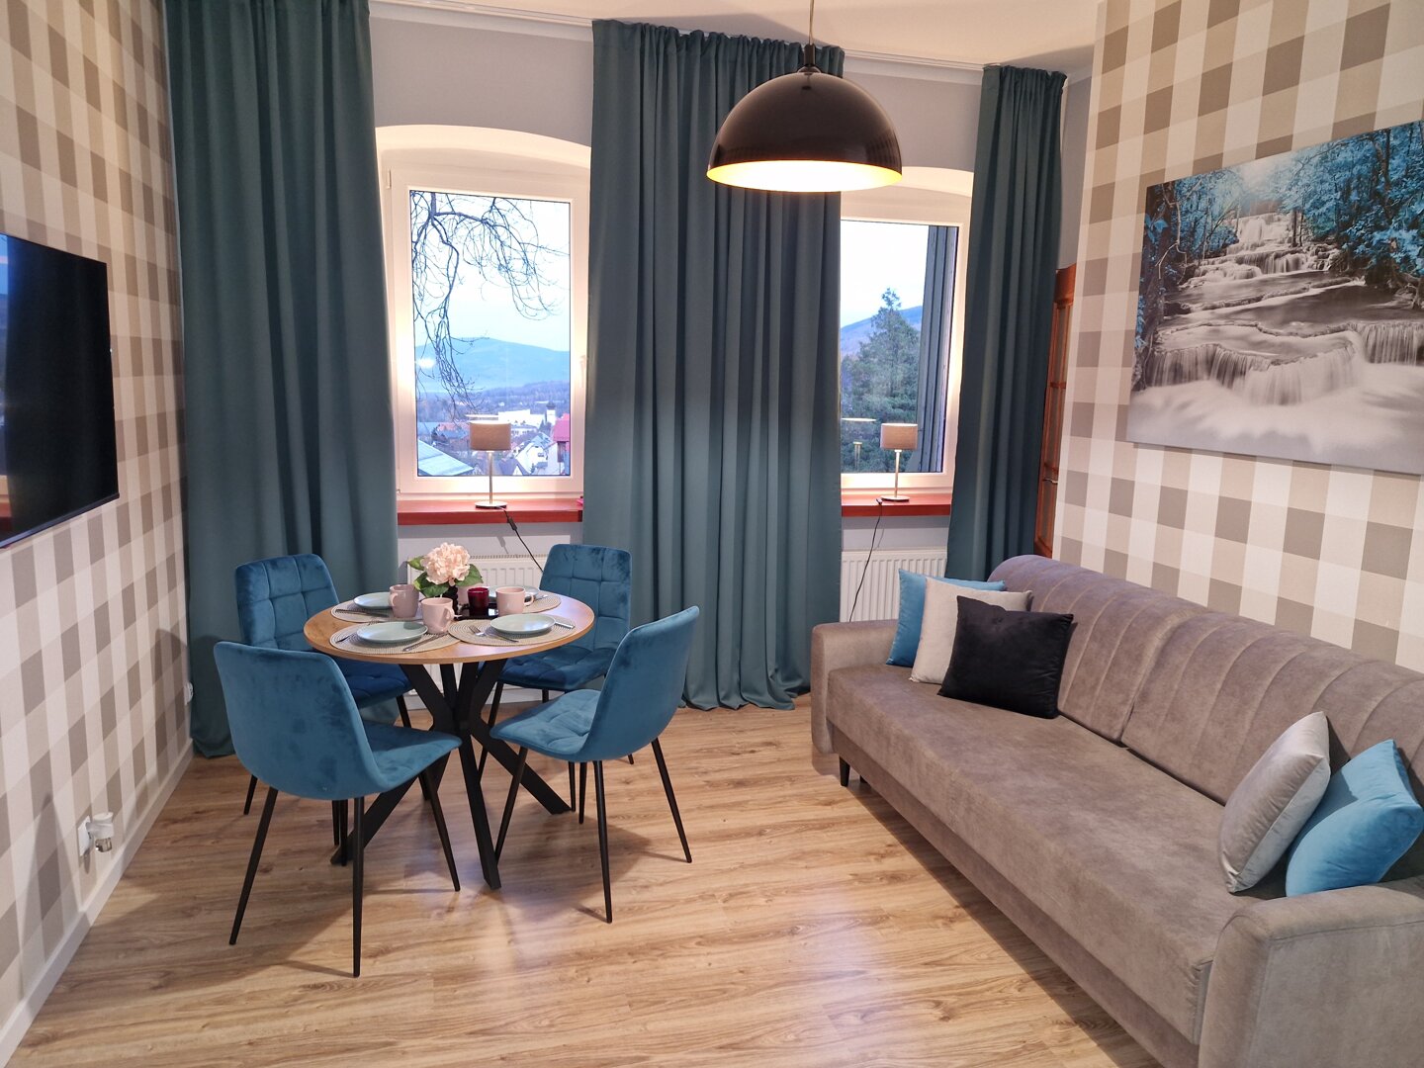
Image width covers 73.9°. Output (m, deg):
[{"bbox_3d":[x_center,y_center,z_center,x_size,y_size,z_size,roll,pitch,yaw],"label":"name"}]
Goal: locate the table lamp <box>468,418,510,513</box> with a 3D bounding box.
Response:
[{"bbox_3d":[-1.013,-0.316,4.325,0.185,0.388,0.185,-1,10,-16],"label":"table lamp"}]

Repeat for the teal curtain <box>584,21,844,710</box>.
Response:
[{"bbox_3d":[0.042,-0.633,4.218,1.210,2.950,0.170,-1,10,-16],"label":"teal curtain"}]

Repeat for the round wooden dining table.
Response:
[{"bbox_3d":[-0.853,0.646,3.133,0.905,0.757,0.905,-1,10,-16],"label":"round wooden dining table"}]

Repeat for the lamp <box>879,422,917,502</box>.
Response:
[{"bbox_3d":[0.978,-0.375,4.951,0.185,0.394,0.185,-1,10,-16],"label":"lamp"}]

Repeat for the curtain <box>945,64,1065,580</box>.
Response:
[{"bbox_3d":[1.418,-0.669,4.607,0.500,2.950,0.170,-1,10,-16],"label":"curtain"}]

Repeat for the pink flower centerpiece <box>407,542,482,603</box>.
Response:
[{"bbox_3d":[-0.866,0.147,3.063,0.235,0.233,0.210,-1,10,-16],"label":"pink flower centerpiece"}]

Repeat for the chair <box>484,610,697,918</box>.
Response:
[{"bbox_3d":[-0.359,0.636,2.938,0.530,0.870,0.445,7,12,31],"label":"chair"}]

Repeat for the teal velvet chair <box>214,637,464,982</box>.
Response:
[{"bbox_3d":[-1.022,0.668,2.649,0.445,0.870,0.530,5,10,17],"label":"teal velvet chair"}]

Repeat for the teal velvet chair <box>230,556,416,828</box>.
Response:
[{"bbox_3d":[-1.320,0.545,3.314,0.530,0.870,0.445,7,11,27],"label":"teal velvet chair"}]

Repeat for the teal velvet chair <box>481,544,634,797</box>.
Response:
[{"bbox_3d":[-0.587,0.513,3.607,0.445,0.870,0.530,6,11,22],"label":"teal velvet chair"}]

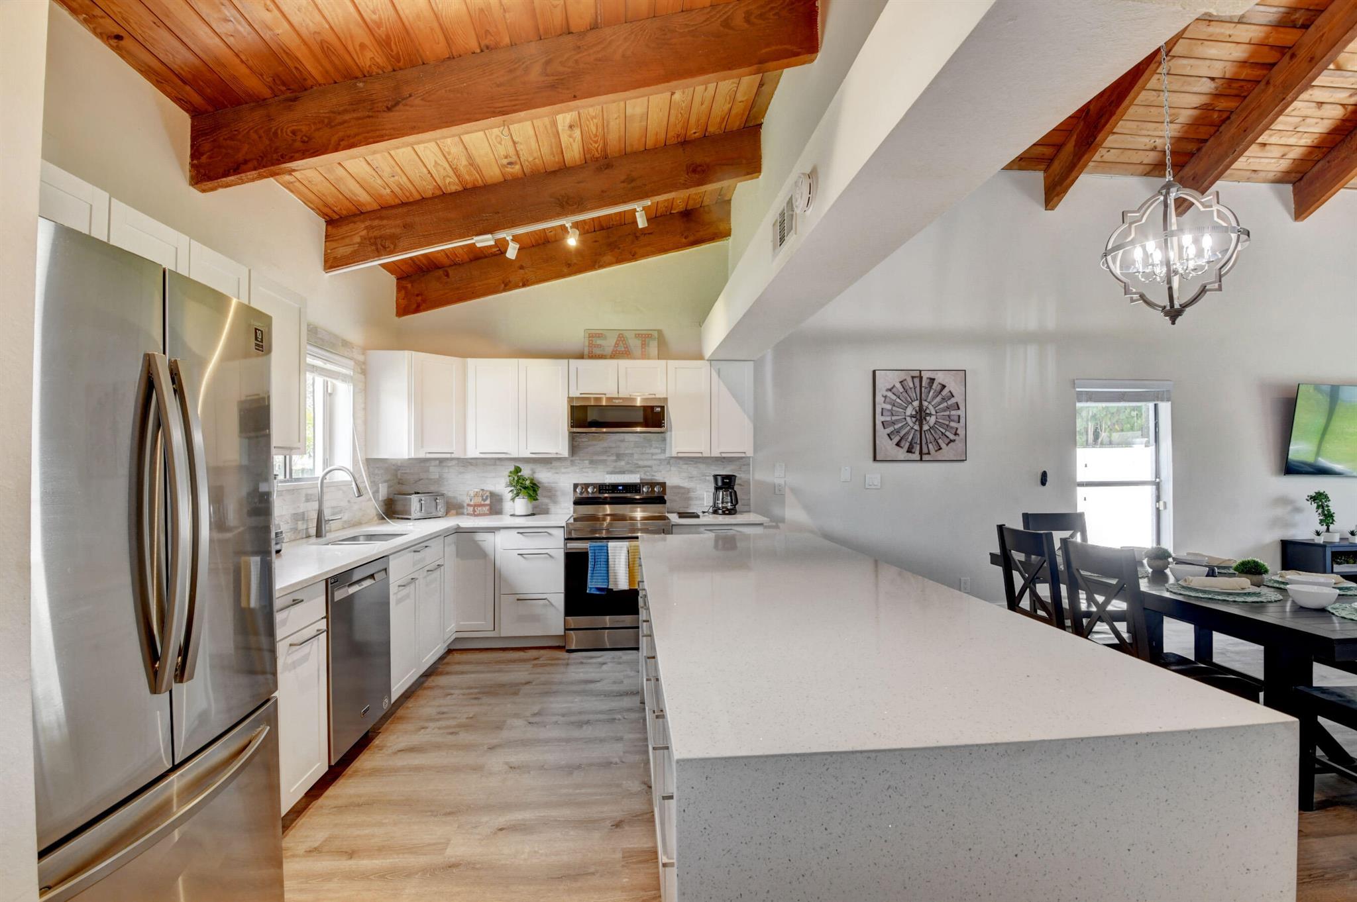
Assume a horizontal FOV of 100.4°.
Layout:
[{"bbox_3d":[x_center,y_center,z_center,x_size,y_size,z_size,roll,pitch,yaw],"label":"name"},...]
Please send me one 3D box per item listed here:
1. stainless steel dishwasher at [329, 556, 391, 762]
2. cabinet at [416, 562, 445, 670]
[{"bbox_3d":[-1.690,0.915,2.490,0.615,0.816,0.600,0,-1,-5],"label":"stainless steel dishwasher"},{"bbox_3d":[-1.802,0.984,3.459,0.580,0.650,0.420,0,-1,-5],"label":"cabinet"}]

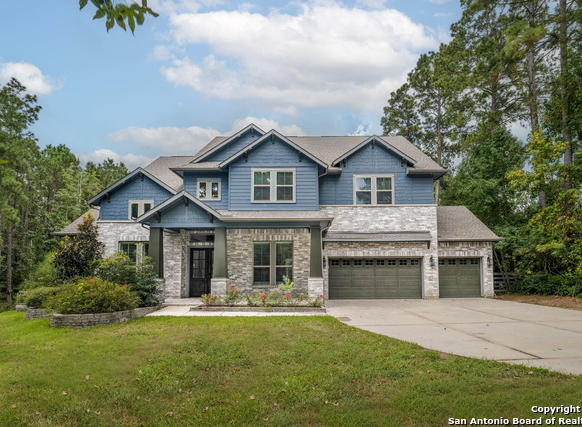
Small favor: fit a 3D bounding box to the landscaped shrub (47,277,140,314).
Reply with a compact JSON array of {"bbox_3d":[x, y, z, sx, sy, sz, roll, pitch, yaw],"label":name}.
[{"bbox_3d":[-7.350,3.100,12.000,3.100,1.350,2.100,0,-3,0],"label":"landscaped shrub"}]

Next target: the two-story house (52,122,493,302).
[{"bbox_3d":[-1.100,0.100,21.400,24.000,9.400,12.500,0,-3,1],"label":"two-story house"}]

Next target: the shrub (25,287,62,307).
[{"bbox_3d":[-11.000,3.780,14.300,1.850,1.000,1.600,0,-3,0],"label":"shrub"}]

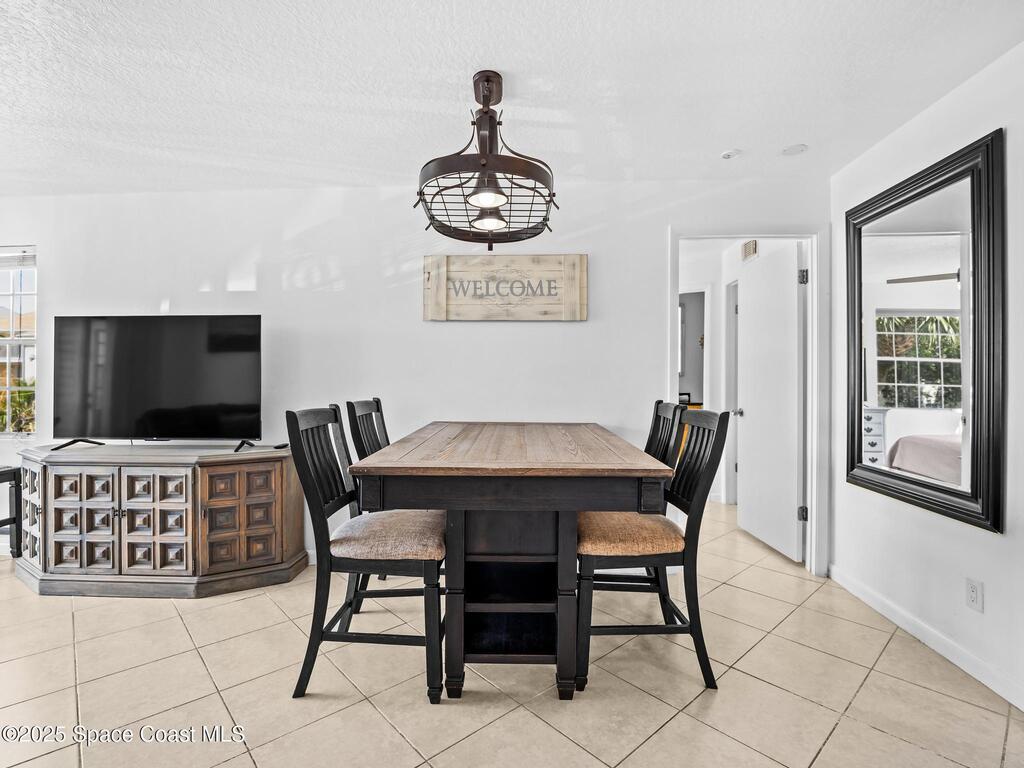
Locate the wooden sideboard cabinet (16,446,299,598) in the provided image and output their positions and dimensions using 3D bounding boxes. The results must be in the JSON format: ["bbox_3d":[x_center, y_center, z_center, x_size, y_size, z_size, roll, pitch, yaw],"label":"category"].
[{"bbox_3d":[-2.133,0.782,2.822,1.694,0.751,0.514,0,1,3],"label":"wooden sideboard cabinet"}]

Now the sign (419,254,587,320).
[{"bbox_3d":[-0.038,-0.605,3.000,1.035,0.417,0.030,0,1,3],"label":"sign"}]

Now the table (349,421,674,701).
[{"bbox_3d":[-0.002,0.705,2.140,0.953,0.928,1.523,0,1,3],"label":"table"}]

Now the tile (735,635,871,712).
[{"bbox_3d":[1.196,1.180,1.954,0.397,0.015,0.397,0,1,-43],"label":"tile"}]

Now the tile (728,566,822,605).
[{"bbox_3d":[1.573,1.200,2.832,0.406,0.010,0.406,0,1,-43],"label":"tile"}]

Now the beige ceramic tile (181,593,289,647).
[{"bbox_3d":[-1.406,1.195,2.408,0.406,0.010,0.406,0,1,-43],"label":"beige ceramic tile"}]

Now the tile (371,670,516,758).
[{"bbox_3d":[-0.255,1.178,1.745,0.397,0.015,0.397,0,1,-42],"label":"tile"}]

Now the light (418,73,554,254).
[{"bbox_3d":[-0.102,-0.935,1.940,0.553,0.603,0.824,0,1,-1],"label":"light"}]

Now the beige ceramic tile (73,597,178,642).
[{"bbox_3d":[-1.955,1.166,2.392,0.397,0.015,0.397,0,1,-41],"label":"beige ceramic tile"}]

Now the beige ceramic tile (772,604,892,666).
[{"bbox_3d":[1.502,1.178,2.222,0.397,0.015,0.397,0,1,-43],"label":"beige ceramic tile"}]

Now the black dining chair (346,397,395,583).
[{"bbox_3d":[-0.550,0.643,2.669,0.623,1.095,0.472,0,1,2],"label":"black dining chair"}]

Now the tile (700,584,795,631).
[{"bbox_3d":[1.224,1.175,2.494,0.397,0.015,0.397,0,1,-44],"label":"tile"}]

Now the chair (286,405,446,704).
[{"bbox_3d":[-0.558,0.648,2.036,0.623,1.095,0.472,0,1,2],"label":"chair"}]

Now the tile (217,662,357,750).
[{"bbox_3d":[-0.845,1.202,1.821,0.406,0.010,0.406,0,1,-43],"label":"tile"}]

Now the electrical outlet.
[{"bbox_3d":[1.895,0.867,1.935,0.010,0.121,0.075,0,1,4],"label":"electrical outlet"}]

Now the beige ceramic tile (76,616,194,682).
[{"bbox_3d":[-1.713,1.197,2.153,0.406,0.010,0.406,0,1,-43],"label":"beige ceramic tile"}]

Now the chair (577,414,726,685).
[{"bbox_3d":[0.533,0.640,2.059,0.585,1.063,0.494,0,1,3],"label":"chair"}]

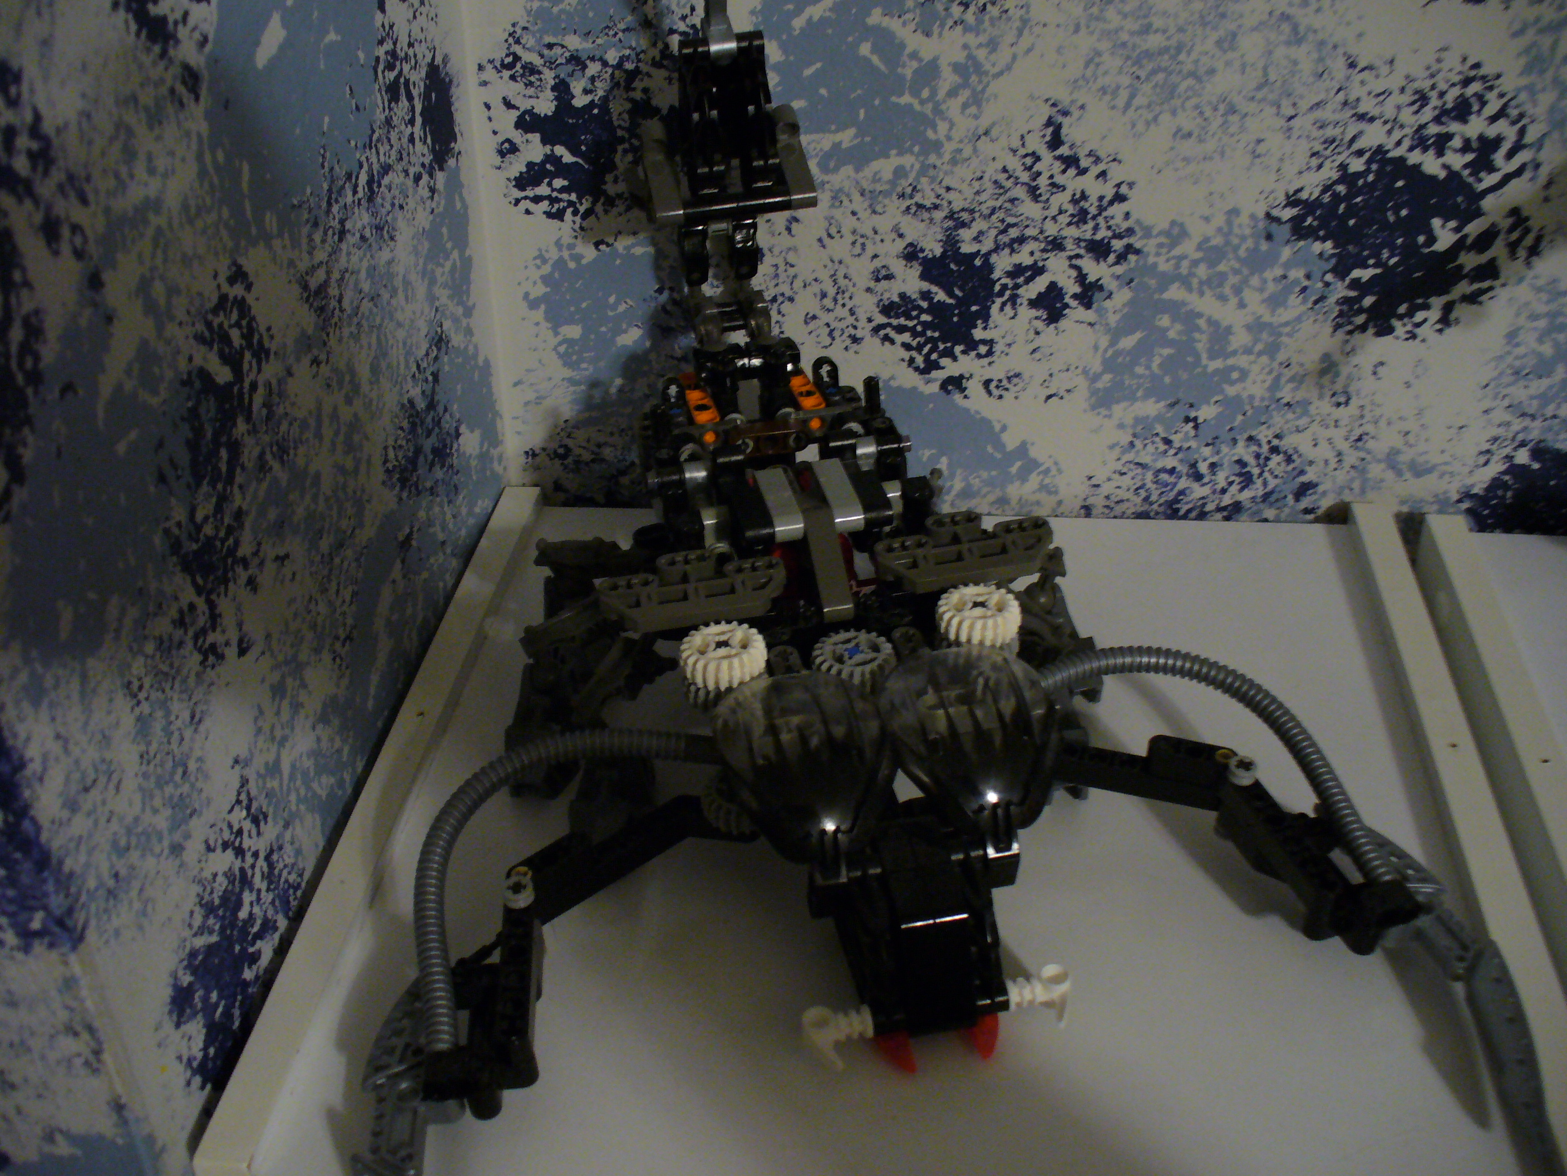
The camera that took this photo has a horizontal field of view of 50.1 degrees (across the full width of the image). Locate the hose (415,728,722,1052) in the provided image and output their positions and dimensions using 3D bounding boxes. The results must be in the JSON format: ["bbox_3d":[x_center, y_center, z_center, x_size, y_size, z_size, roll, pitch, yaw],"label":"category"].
[{"bbox_3d":[-0.047,0.068,0.396,0.079,0.042,0.063,-7,35,-9],"label":"hose"}]

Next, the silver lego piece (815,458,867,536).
[{"bbox_3d":[0.015,-0.023,0.454,0.008,0.008,0.032,-7,35,-9],"label":"silver lego piece"}]

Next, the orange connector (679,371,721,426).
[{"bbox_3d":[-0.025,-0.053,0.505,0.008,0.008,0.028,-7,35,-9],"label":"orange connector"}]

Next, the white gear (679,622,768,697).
[{"bbox_3d":[-0.015,0.017,0.414,0.022,0.008,0.022,-6,30,3],"label":"white gear"}]

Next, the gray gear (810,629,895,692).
[{"bbox_3d":[0.018,0.019,0.421,0.022,0.008,0.022,-9,33,6],"label":"gray gear"}]

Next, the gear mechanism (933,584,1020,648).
[{"bbox_3d":[0.049,0.007,0.423,0.022,0.008,0.022,-3,29,-12],"label":"gear mechanism"}]

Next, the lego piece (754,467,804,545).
[{"bbox_3d":[-0.001,-0.021,0.452,0.008,0.008,0.032,-7,35,-9],"label":"lego piece"}]

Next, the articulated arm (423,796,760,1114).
[{"bbox_3d":[-0.045,0.085,0.399,0.086,0.034,0.062,-7,35,-9],"label":"articulated arm"}]

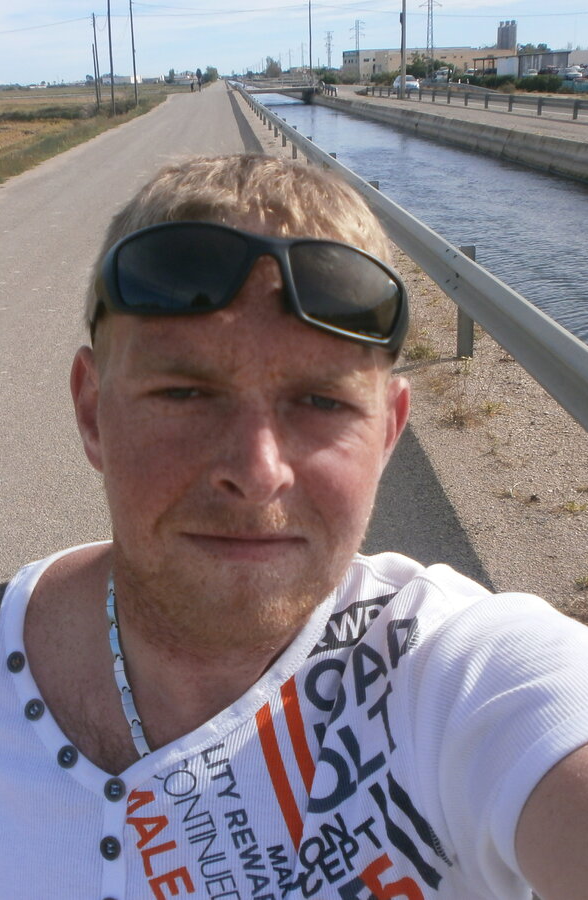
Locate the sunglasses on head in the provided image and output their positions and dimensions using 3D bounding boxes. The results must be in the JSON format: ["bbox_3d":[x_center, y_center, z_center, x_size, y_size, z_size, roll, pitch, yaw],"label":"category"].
[{"bbox_3d":[-0.024,-0.054,0.467,0.145,0.050,0.145,7,-13,-6],"label":"sunglasses on head"}]

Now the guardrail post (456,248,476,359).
[{"bbox_3d":[1.118,-0.962,6.118,0.110,0.720,0.065,-4,22,-3],"label":"guardrail post"}]

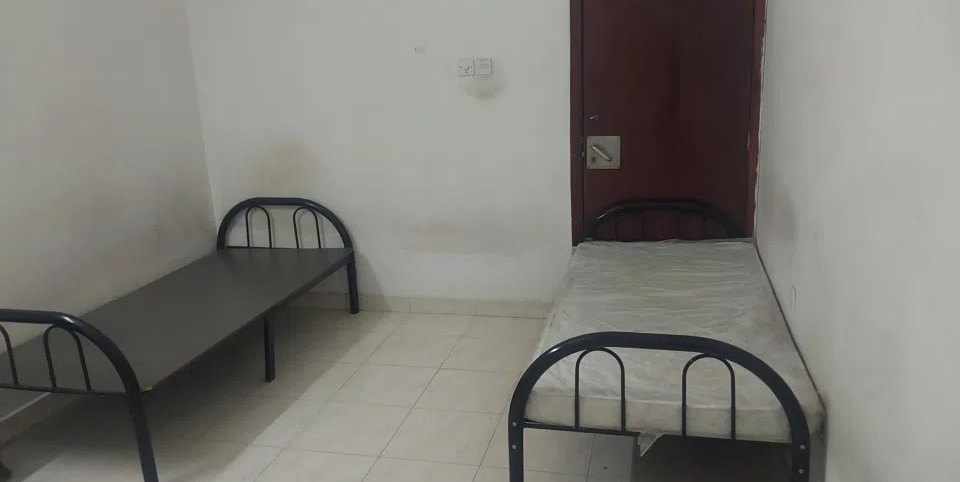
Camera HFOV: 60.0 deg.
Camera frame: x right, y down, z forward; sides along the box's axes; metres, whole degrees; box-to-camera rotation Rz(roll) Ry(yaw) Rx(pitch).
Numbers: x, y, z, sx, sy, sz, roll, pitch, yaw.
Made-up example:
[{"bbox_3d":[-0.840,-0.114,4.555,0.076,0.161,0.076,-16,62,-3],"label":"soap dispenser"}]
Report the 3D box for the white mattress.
[{"bbox_3d":[0.801,0.306,3.473,0.913,0.116,1.881,2,16,14],"label":"white mattress"}]

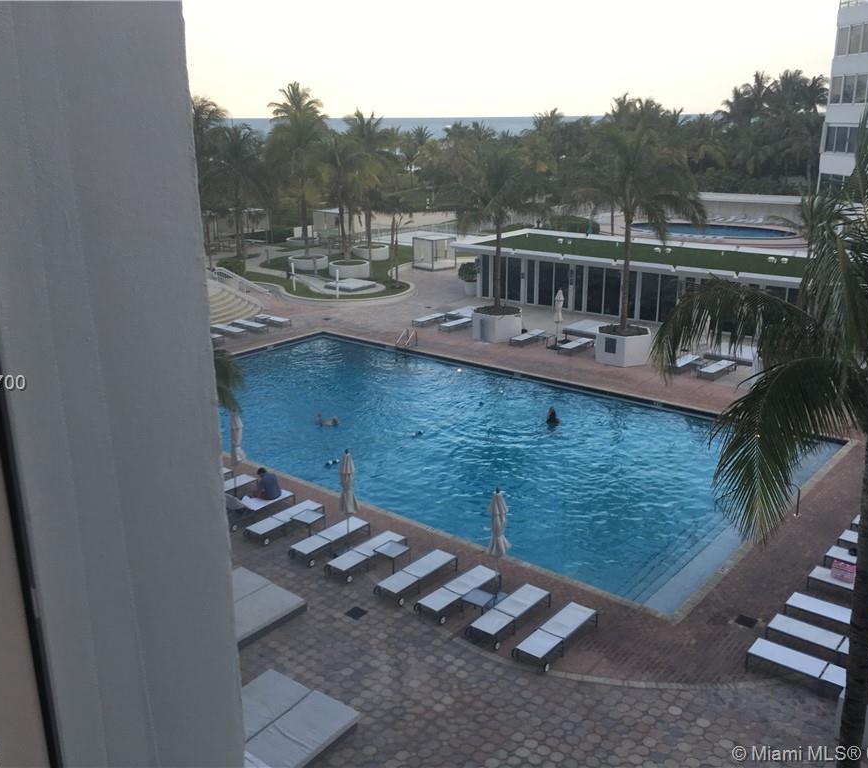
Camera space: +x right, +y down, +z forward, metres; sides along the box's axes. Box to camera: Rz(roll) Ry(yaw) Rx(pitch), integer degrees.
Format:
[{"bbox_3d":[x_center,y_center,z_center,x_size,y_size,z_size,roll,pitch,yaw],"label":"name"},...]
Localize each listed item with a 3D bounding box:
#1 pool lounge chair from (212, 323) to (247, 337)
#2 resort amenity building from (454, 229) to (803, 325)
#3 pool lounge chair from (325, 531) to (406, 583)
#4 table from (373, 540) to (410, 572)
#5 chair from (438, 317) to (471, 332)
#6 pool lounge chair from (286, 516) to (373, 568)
[{"bbox_3d":[-9.640,-2.463,40.432,2.000,0.370,0.590,14,22,38],"label":"pool lounge chair"},{"bbox_3d":[11.225,-5.429,44.743,19.500,2.950,8.800,12,21,36],"label":"resort amenity building"},{"bbox_3d":[-1.511,3.967,19.594,0.620,0.345,2.020,14,22,38],"label":"pool lounge chair"},{"bbox_3d":[-0.939,3.953,19.534,0.570,0.400,0.570,14,22,38],"label":"table"},{"bbox_3d":[1.171,-2.780,40.950,0.610,0.370,2.060,14,22,38],"label":"chair"},{"bbox_3d":[-2.403,3.706,20.130,0.610,0.360,2.040,12,21,36],"label":"pool lounge chair"}]

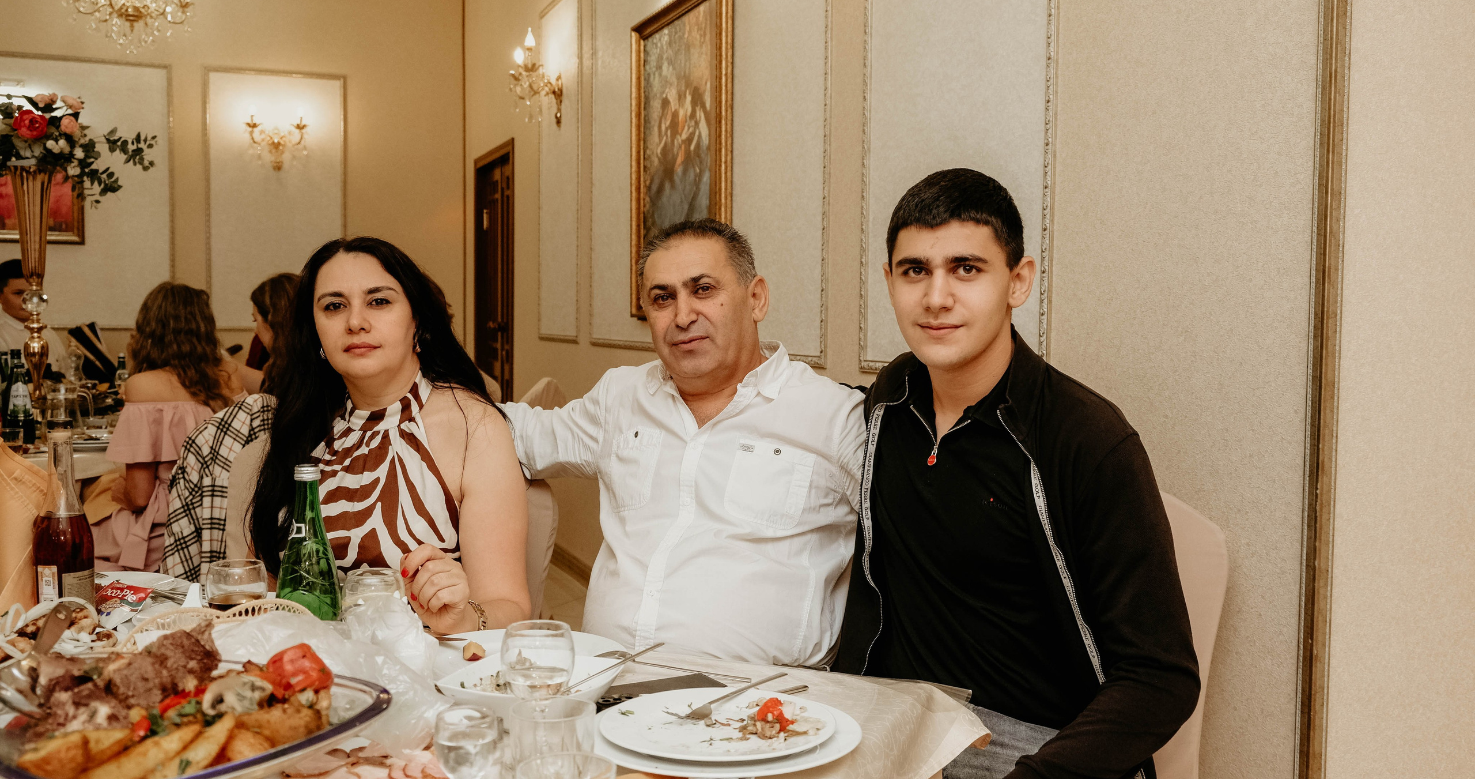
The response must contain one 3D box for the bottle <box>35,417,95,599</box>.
[{"bbox_3d":[-0.954,0.181,1.858,0.079,0.280,0.079,1,3,0],"label":"bottle"}]

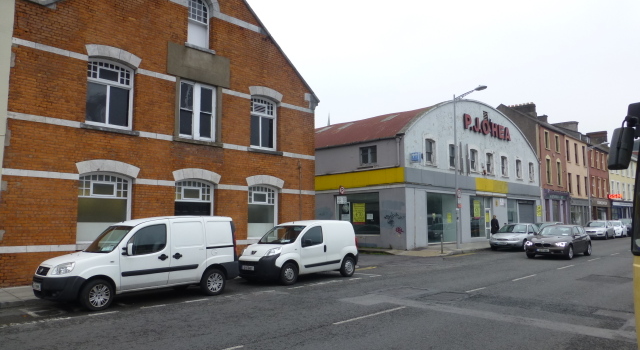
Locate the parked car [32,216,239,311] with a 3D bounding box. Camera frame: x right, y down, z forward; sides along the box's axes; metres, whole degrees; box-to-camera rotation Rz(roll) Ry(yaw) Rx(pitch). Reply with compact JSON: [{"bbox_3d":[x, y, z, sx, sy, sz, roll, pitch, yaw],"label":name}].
[{"bbox_3d":[-3.961,1.847,9.969,1.720,1.820,4.220,-6,-9,43],"label":"parked car"}]

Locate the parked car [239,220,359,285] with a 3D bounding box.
[{"bbox_3d":[-0.659,2.248,13.332,1.710,1.720,3.860,-6,-9,42],"label":"parked car"}]

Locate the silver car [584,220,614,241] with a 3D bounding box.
[{"bbox_3d":[23.901,4.724,38.081,4.550,1.460,1.780,6,-9,-44],"label":"silver car"}]

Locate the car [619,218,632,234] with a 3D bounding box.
[{"bbox_3d":[31.186,5.345,45.291,4.400,1.650,1.800,6,-9,-44],"label":"car"}]

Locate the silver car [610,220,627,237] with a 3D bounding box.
[{"bbox_3d":[27.628,5.084,41.882,4.250,1.490,1.760,6,-9,-44],"label":"silver car"}]

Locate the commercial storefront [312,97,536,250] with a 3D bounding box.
[{"bbox_3d":[6.204,0.468,37.414,19.000,10.000,16.000,6,-9,-43],"label":"commercial storefront"}]

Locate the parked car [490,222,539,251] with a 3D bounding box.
[{"bbox_3d":[11.206,3.471,25.079,4.550,1.430,1.760,6,-9,-44],"label":"parked car"}]

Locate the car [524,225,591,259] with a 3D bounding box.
[{"bbox_3d":[11.316,3.167,21.028,4.320,1.420,1.770,6,-9,-44],"label":"car"}]

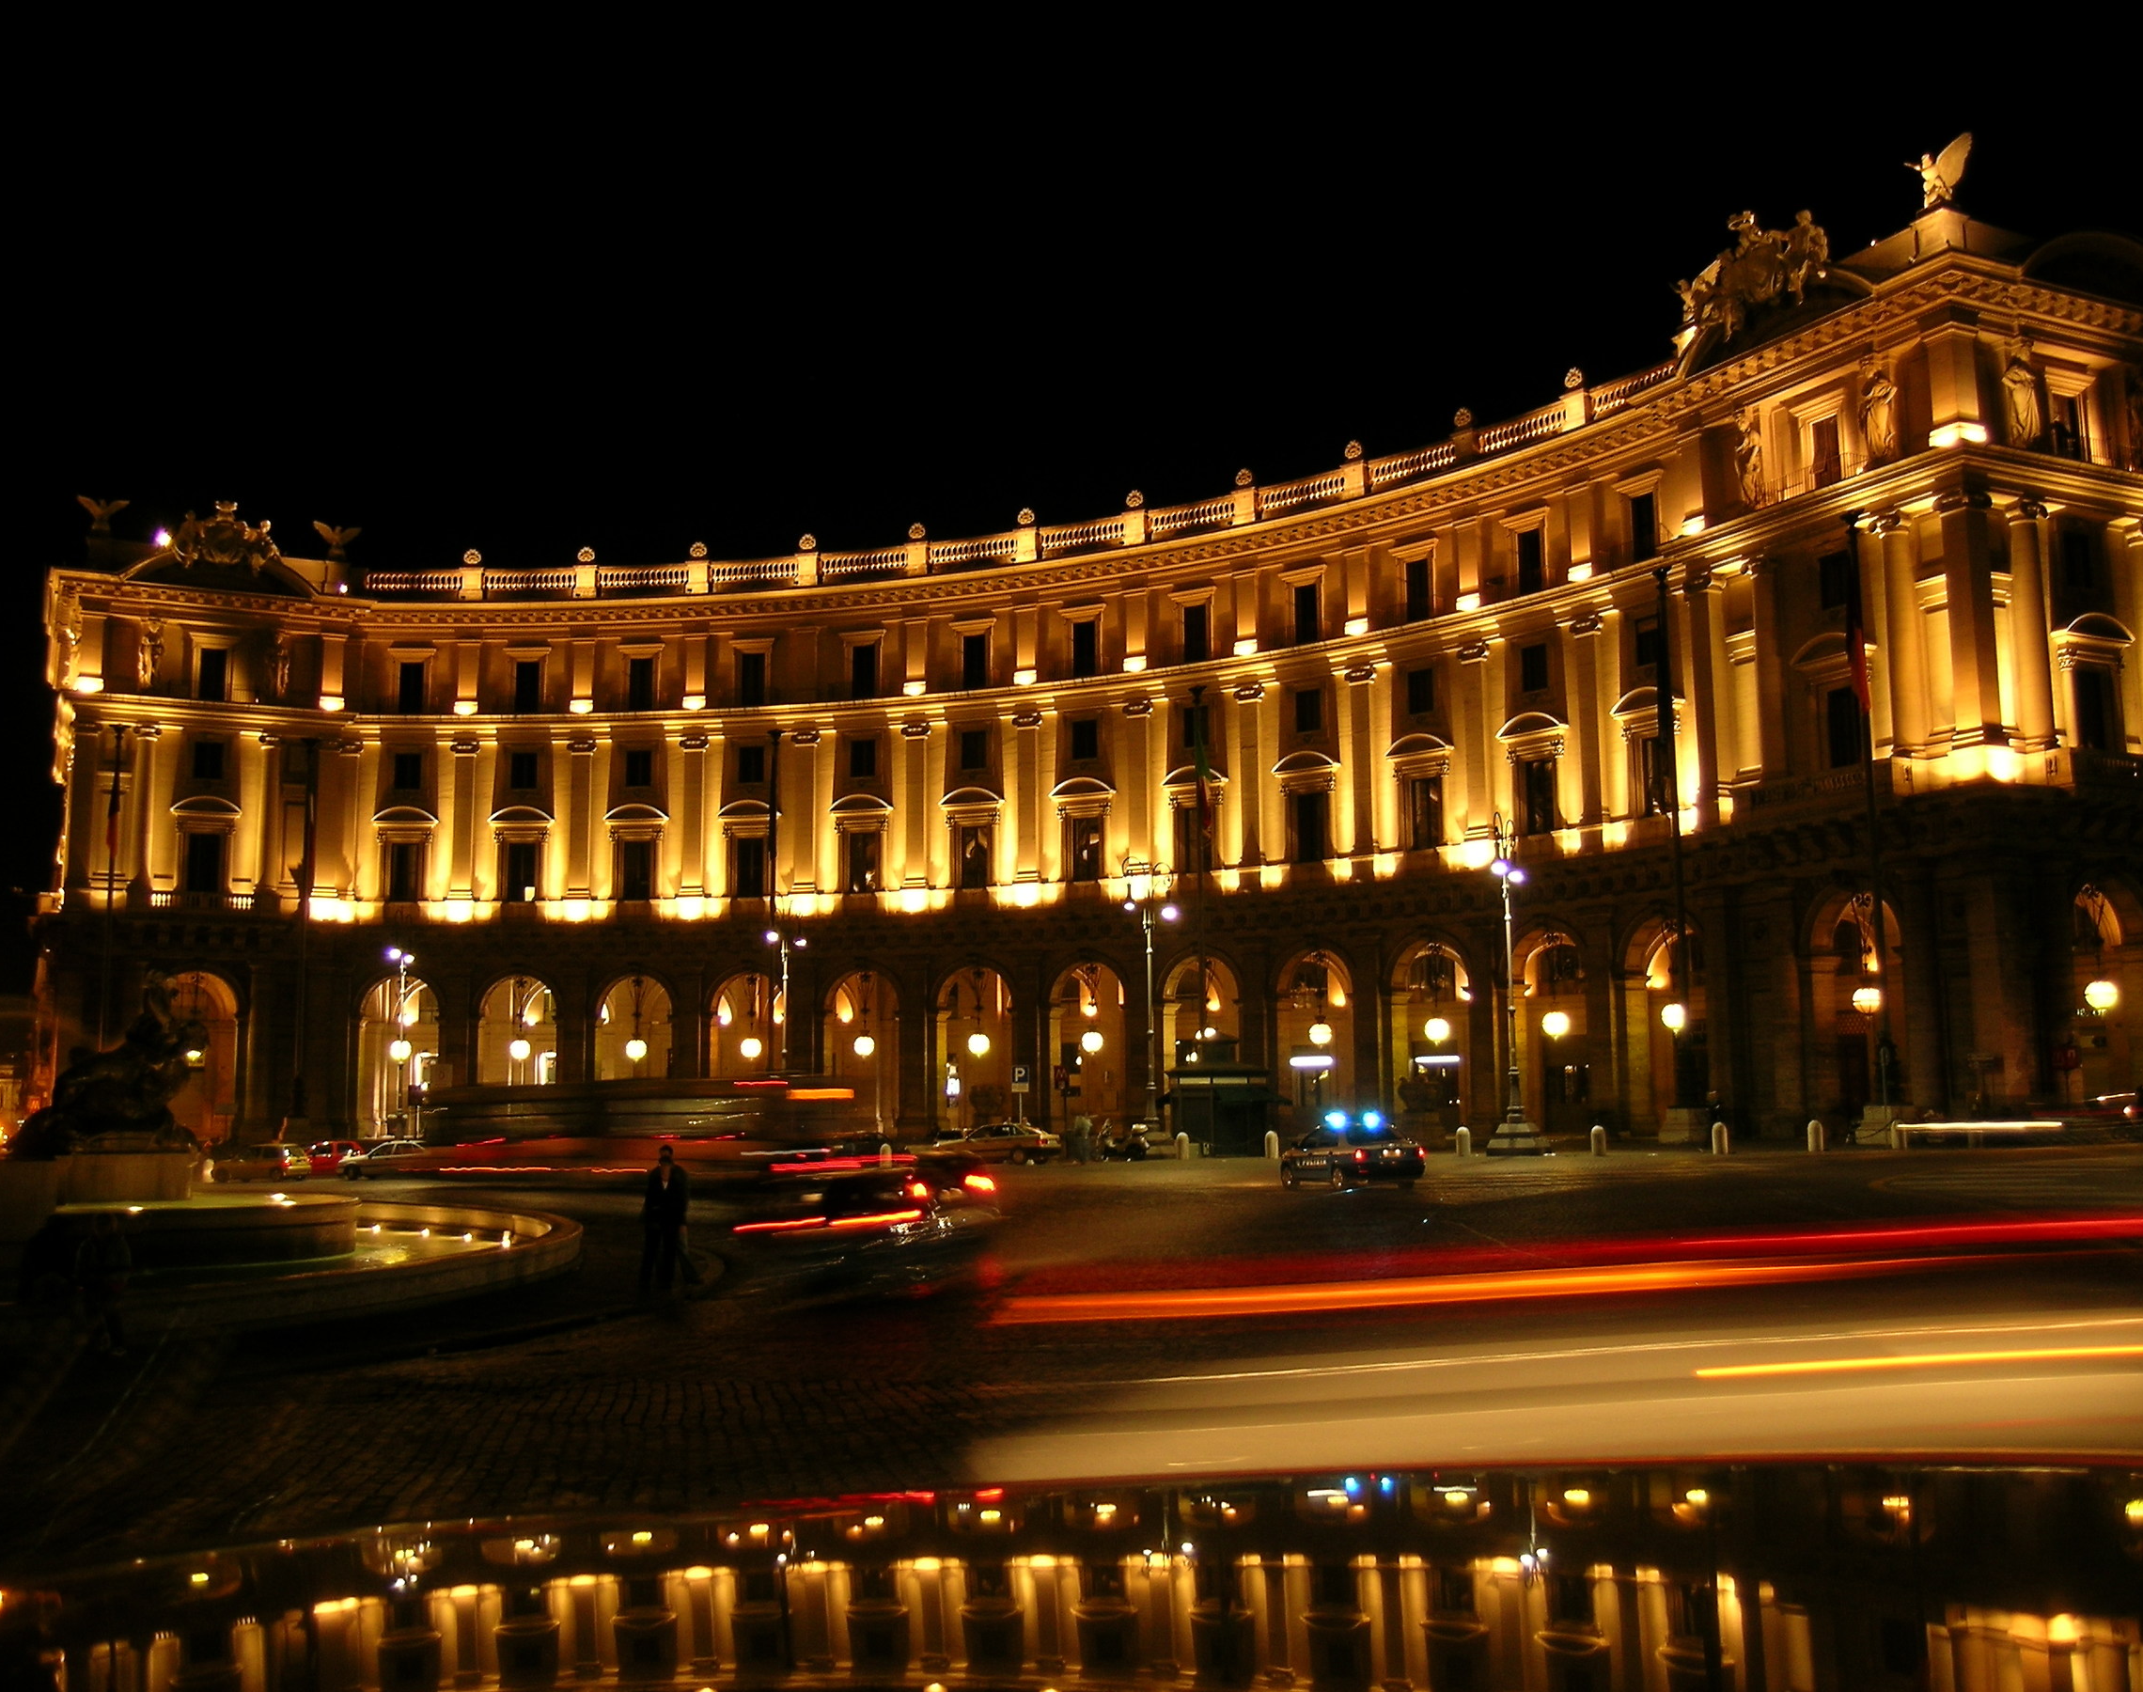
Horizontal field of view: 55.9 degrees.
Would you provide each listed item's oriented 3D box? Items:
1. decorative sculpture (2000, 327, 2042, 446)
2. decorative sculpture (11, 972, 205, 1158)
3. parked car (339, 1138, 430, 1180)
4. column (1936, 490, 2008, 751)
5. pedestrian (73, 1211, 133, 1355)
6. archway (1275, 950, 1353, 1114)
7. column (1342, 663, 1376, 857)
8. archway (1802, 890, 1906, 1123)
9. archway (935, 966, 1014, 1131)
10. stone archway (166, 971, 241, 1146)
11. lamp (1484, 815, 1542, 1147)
[{"bbox_3d":[29.617,-14.270,63.184,1.100,3.895,0.850,3,-8,-26],"label":"decorative sculpture"},{"bbox_3d":[-12.418,2.829,26.047,2.150,2.360,1.400,-2,-7,7],"label":"decorative sculpture"},{"bbox_3d":[-25.259,11.757,75.500,4.250,1.420,1.700,-1,-7,6],"label":"parked car"},{"bbox_3d":[27.775,-7.114,62.216,1.200,8.160,1.200,3,-8,-26],"label":"column"},{"bbox_3d":[-8.831,3.993,18.421,0.460,1.340,0.440,4,-9,-35],"label":"pedestrian"},{"bbox_3d":[11.204,8.915,91.121,4.150,8.560,1.300,-7,-9,40],"label":"archway"},{"bbox_3d":[12.575,-3.712,87.883,1.280,8.491,0.500,-7,-10,43],"label":"column"},{"bbox_3d":[28.226,5.854,72.246,1.200,8.306,4.070,4,-8,-30],"label":"archway"},{"bbox_3d":[-4.379,10.034,98.359,4.200,8.293,1.100,-4,-8,22],"label":"archway"},{"bbox_3d":[-43.582,10.550,100.653,4.150,8.680,1.300,3,-8,-27],"label":"stone archway"},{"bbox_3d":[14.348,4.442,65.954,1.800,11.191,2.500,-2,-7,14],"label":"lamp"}]

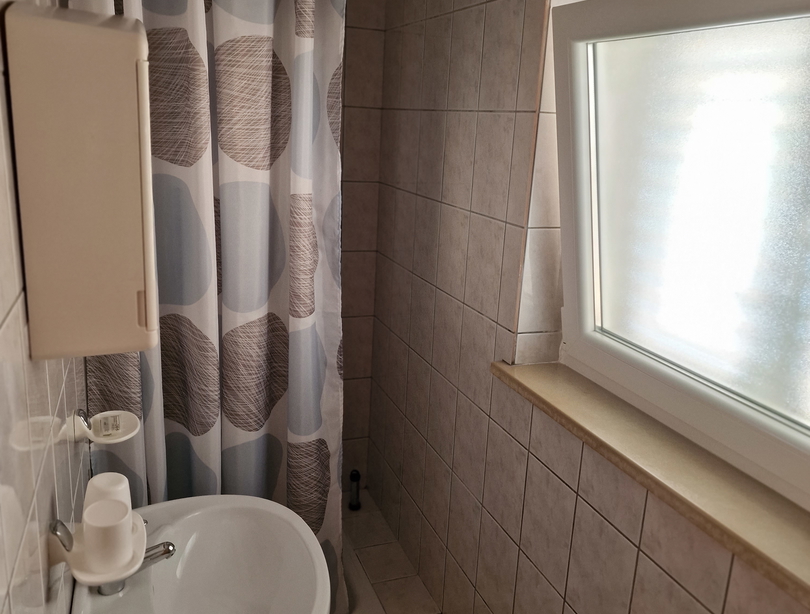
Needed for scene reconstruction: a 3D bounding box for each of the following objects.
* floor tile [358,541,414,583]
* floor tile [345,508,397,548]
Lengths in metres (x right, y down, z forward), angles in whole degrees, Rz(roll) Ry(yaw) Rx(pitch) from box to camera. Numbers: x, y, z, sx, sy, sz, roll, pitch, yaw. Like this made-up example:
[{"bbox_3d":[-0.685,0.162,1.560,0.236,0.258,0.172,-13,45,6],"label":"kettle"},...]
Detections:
[{"bbox_3d":[-0.066,0.878,2.466,0.164,0.010,0.200,-3,16,-20],"label":"floor tile"},{"bbox_3d":[-0.134,0.826,2.647,0.164,0.010,0.200,-3,16,-20],"label":"floor tile"}]

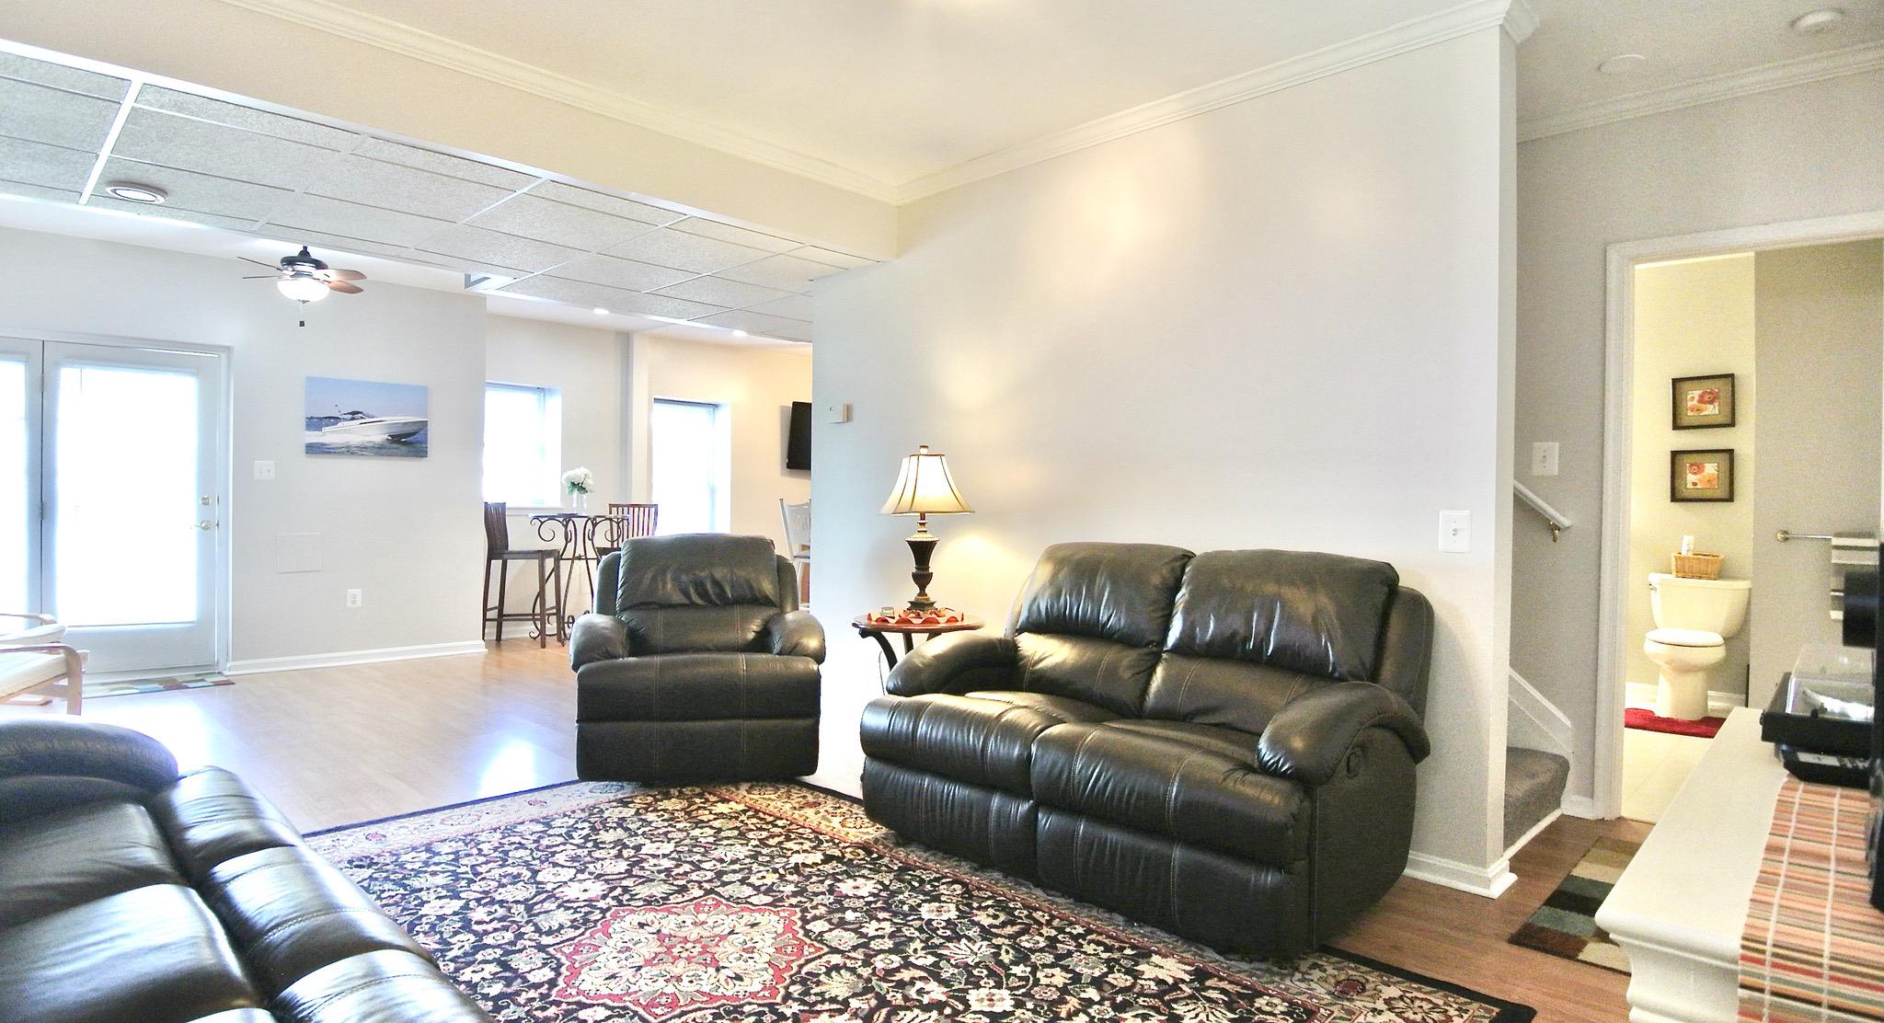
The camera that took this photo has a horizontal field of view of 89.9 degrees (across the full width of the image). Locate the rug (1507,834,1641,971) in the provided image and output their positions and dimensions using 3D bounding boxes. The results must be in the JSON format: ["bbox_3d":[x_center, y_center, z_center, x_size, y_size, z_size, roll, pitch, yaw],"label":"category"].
[{"bbox_3d":[2.167,1.159,2.717,0.690,0.012,1.130,2,2,44],"label":"rug"}]

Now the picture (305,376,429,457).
[{"bbox_3d":[-4.006,-0.645,6.613,0.035,0.522,0.757,2,2,44],"label":"picture"}]

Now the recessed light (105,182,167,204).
[{"bbox_3d":[-3.062,-1.211,3.587,0.184,0.027,0.184,2,2,44],"label":"recessed light"}]

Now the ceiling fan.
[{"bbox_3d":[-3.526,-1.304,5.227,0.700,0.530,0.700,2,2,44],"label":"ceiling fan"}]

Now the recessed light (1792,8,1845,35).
[{"bbox_3d":[2.689,-1.502,2.894,0.122,0.024,0.122,2,2,44],"label":"recessed light"}]

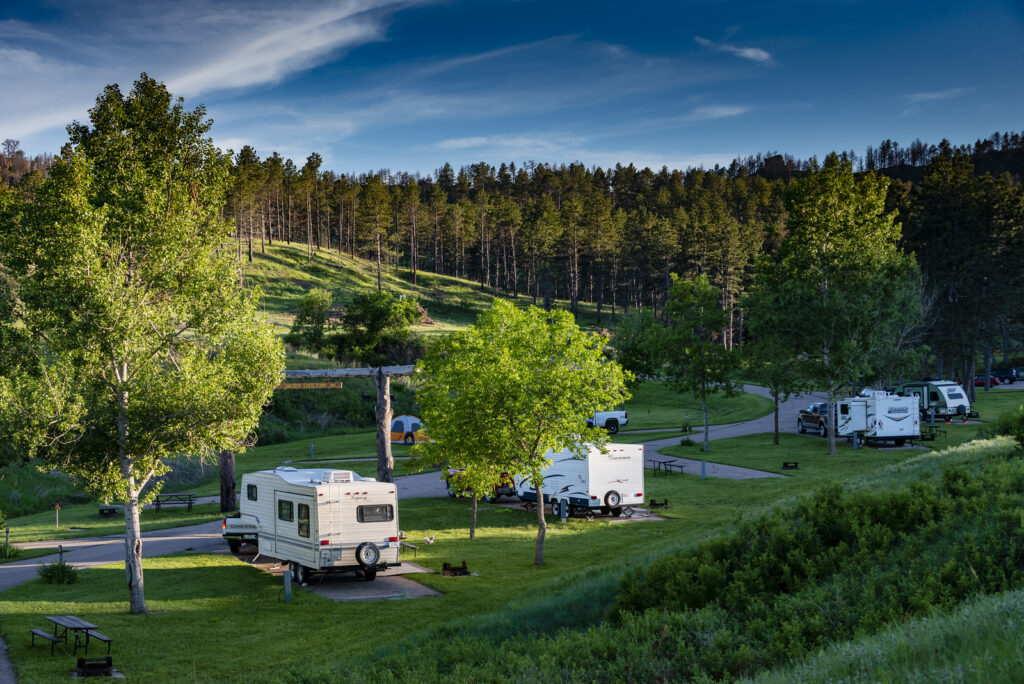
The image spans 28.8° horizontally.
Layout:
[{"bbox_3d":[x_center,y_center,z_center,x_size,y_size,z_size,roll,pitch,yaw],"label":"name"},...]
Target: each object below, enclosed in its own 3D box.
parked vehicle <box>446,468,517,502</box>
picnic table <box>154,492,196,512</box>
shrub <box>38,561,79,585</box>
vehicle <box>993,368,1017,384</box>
[{"bbox_3d":[-0.807,5.701,84.407,2.000,1.900,5.700,-1,-1,-26],"label":"parked vehicle"},{"bbox_3d":[-14.440,6.910,85.500,1.850,0.760,1.550,-1,-1,-7],"label":"picnic table"},{"bbox_3d":[-14.430,7.340,63.500,1.270,0.770,1.200,-1,-1,0],"label":"shrub"},{"bbox_3d":[56.656,4.062,232.958,4.800,1.800,1.900,-1,-1,26],"label":"vehicle"}]

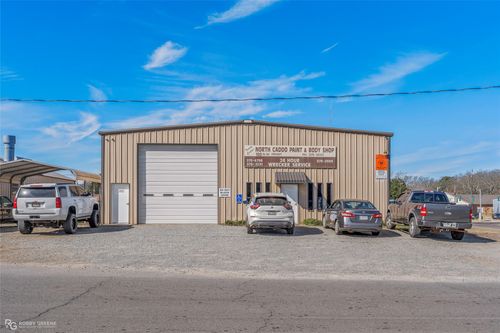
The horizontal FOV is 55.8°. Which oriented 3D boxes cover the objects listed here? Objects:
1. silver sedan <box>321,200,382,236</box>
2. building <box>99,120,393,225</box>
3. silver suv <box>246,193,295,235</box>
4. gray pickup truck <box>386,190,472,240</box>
[{"bbox_3d":[4.450,2.160,20.903,1.800,1.490,4.630,0,-2,-1],"label":"silver sedan"},{"bbox_3d":[-0.436,0.615,33.888,15.700,5.550,17.500,0,-2,-2],"label":"building"},{"bbox_3d":[0.831,2.017,20.804,1.950,1.690,4.890,0,-2,-2],"label":"silver suv"},{"bbox_3d":[7.464,1.956,20.229,2.050,1.890,5.720,0,-2,4],"label":"gray pickup truck"}]

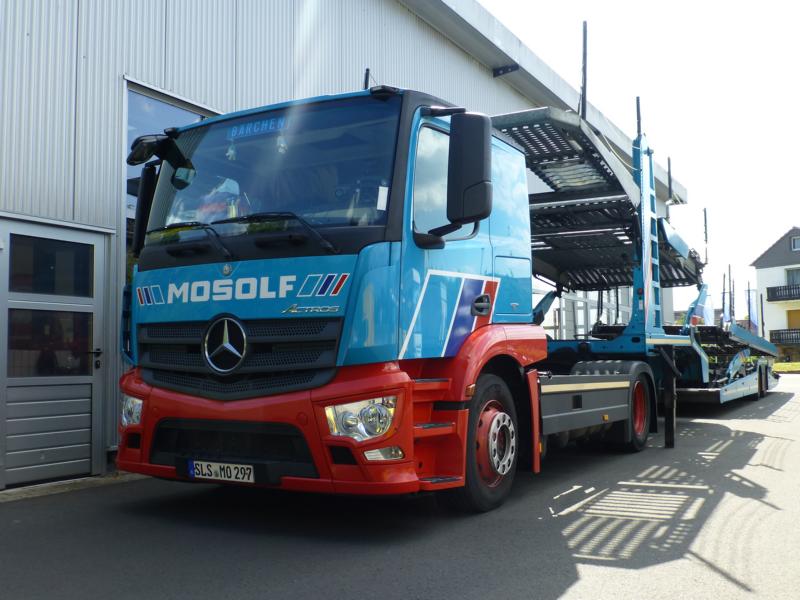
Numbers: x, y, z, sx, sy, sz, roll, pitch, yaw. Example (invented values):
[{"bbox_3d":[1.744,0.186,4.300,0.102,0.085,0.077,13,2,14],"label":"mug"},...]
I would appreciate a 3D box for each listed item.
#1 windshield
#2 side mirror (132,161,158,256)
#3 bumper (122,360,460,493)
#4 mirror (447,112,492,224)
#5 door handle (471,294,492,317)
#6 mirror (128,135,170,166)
[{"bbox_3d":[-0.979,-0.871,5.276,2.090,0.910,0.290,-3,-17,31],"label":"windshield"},{"bbox_3d":[-2.042,-0.705,6.278,0.140,0.660,0.280,9,-9,-33],"label":"side mirror"},{"bbox_3d":[-0.940,0.787,5.193,2.500,0.770,0.720,-3,-5,31],"label":"bumper"},{"bbox_3d":[0.421,-0.798,4.777,0.280,0.660,0.150,-1,-10,6],"label":"mirror"},{"bbox_3d":[0.576,0.035,5.527,0.070,0.150,0.230,-3,-5,31],"label":"door handle"},{"bbox_3d":[-1.970,-1.160,6.118,0.290,0.200,0.170,-3,-5,31],"label":"mirror"}]

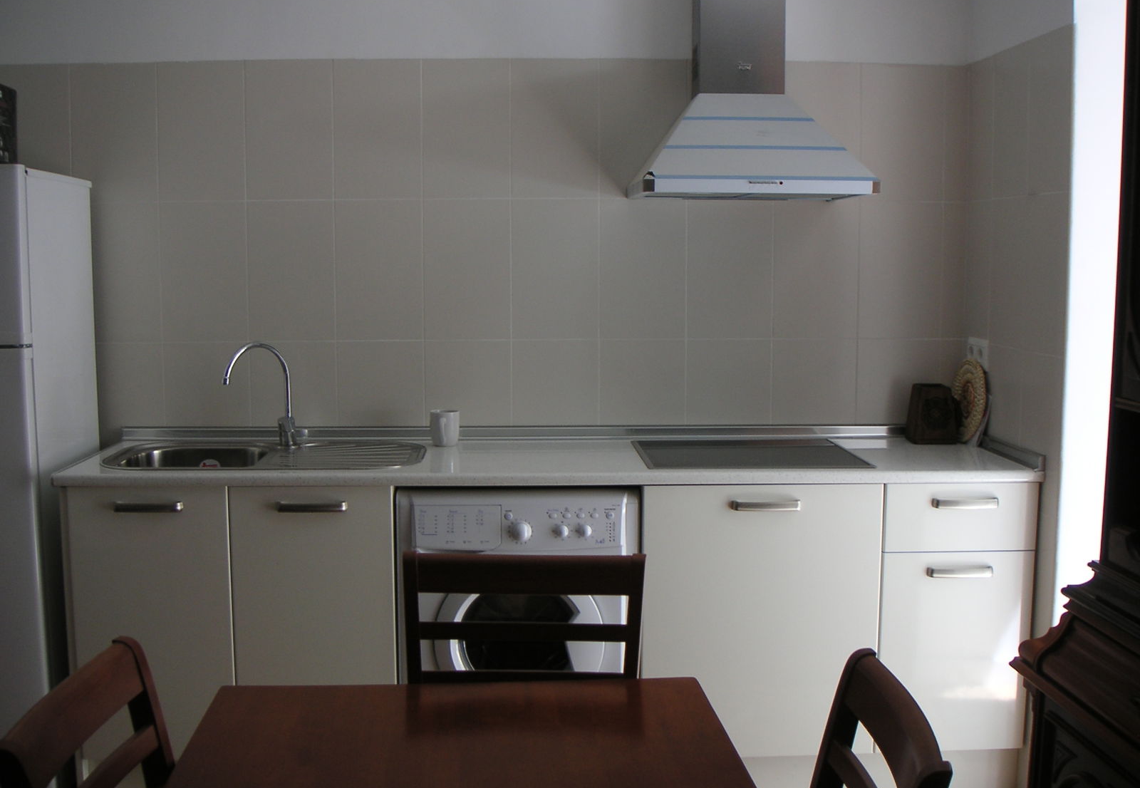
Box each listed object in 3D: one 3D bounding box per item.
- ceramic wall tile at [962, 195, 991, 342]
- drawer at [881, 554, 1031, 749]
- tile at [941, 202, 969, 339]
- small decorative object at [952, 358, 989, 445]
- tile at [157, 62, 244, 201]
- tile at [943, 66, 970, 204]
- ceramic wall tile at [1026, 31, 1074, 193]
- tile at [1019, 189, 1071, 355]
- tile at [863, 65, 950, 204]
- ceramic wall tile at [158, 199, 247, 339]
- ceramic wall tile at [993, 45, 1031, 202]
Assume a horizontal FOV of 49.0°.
[{"bbox_3d":[1.151,-0.346,3.515,0.010,0.400,0.196,0,6,-2],"label":"ceramic wall tile"},{"bbox_3d":[0.945,0.618,3.353,0.395,0.520,0.500,0,5,-1],"label":"drawer"},{"bbox_3d":[1.110,-0.356,3.622,0.071,0.400,0.010,0,6,-2],"label":"tile"},{"bbox_3d":[1.102,0.022,3.472,0.035,0.240,0.235,0,6,-2],"label":"small decorative object"},{"bbox_3d":[-1.034,-0.737,3.517,0.250,0.398,0.010,0,5,-1],"label":"tile"},{"bbox_3d":[1.103,-0.739,3.564,0.072,0.396,0.010,0,6,-2],"label":"tile"},{"bbox_3d":[1.154,-0.671,3.000,0.010,0.390,0.250,0,6,-2],"label":"ceramic wall tile"},{"bbox_3d":[1.165,-0.291,3.043,0.010,0.400,0.249,0,6,-2],"label":"tile"},{"bbox_3d":[0.944,-0.744,3.566,0.250,0.398,0.010,0,5,-1],"label":"tile"},{"bbox_3d":[-1.036,-0.348,3.552,0.250,0.398,0.010,0,5,-1],"label":"ceramic wall tile"},{"bbox_3d":[1.149,-0.701,3.251,0.010,0.390,0.250,0,6,-2],"label":"ceramic wall tile"}]

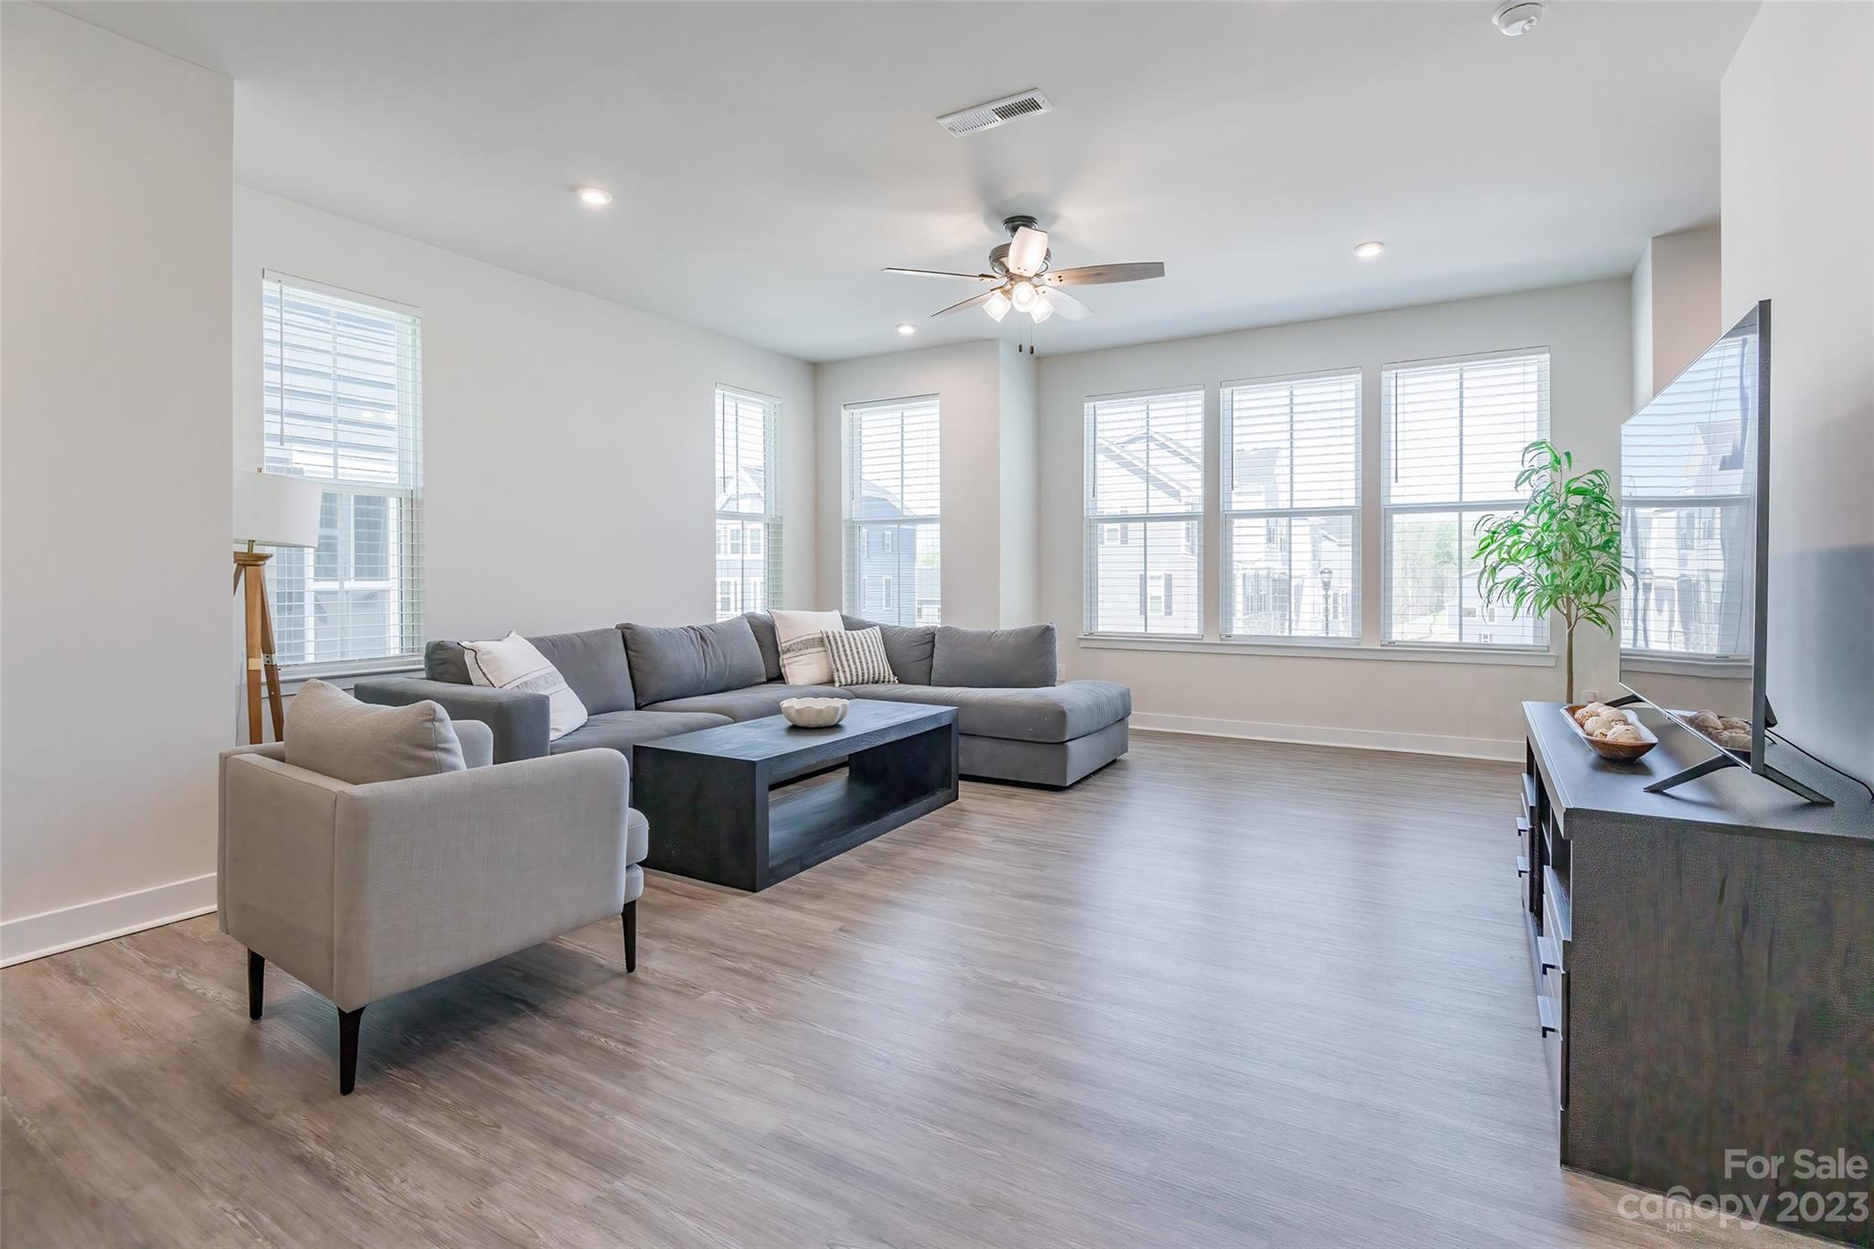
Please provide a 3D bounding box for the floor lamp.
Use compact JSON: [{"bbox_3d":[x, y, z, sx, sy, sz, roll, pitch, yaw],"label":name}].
[{"bbox_3d":[-2.620,0.161,3.200,0.510,1.510,0.510,2,3,33],"label":"floor lamp"}]

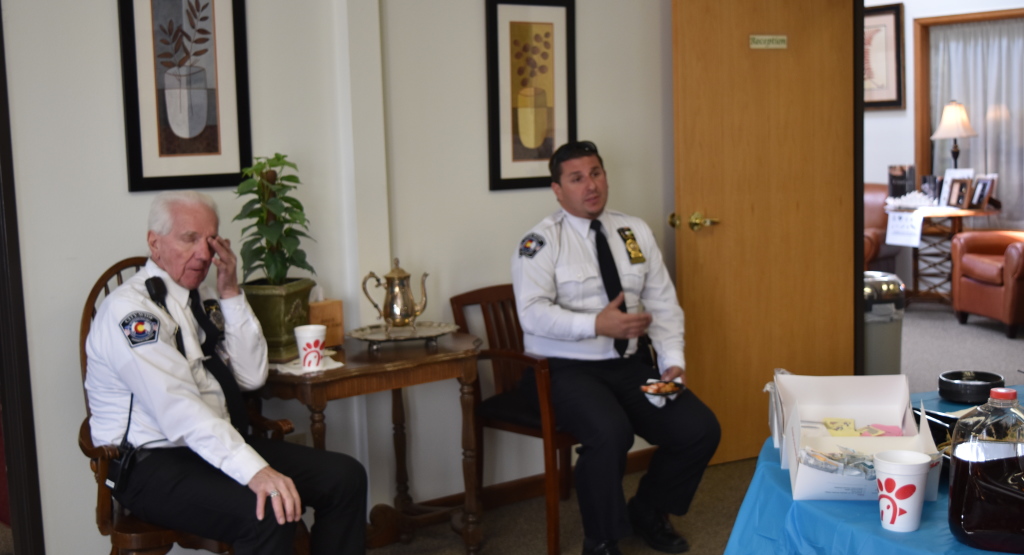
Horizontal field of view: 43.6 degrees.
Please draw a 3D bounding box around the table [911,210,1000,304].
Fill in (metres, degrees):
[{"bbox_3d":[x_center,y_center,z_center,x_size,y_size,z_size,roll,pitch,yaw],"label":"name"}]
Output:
[{"bbox_3d":[3.330,-0.175,9.889,0.800,0.669,0.700,1,7,19],"label":"table"}]

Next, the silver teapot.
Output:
[{"bbox_3d":[-0.373,0.061,4.120,0.212,0.245,0.115,-4,7,-17],"label":"silver teapot"}]

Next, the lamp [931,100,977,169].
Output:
[{"bbox_3d":[3.448,-0.955,9.999,0.355,0.847,0.355,1,7,19],"label":"lamp"}]

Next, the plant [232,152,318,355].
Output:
[{"bbox_3d":[-0.720,-0.068,3.930,0.255,0.620,0.250,-3,7,-12],"label":"plant"}]

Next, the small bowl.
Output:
[{"bbox_3d":[1.081,0.258,3.009,0.155,0.046,0.155,1,7,20],"label":"small bowl"}]

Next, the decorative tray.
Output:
[{"bbox_3d":[-0.341,0.190,4.088,0.345,0.045,0.345,-2,7,0],"label":"decorative tray"}]

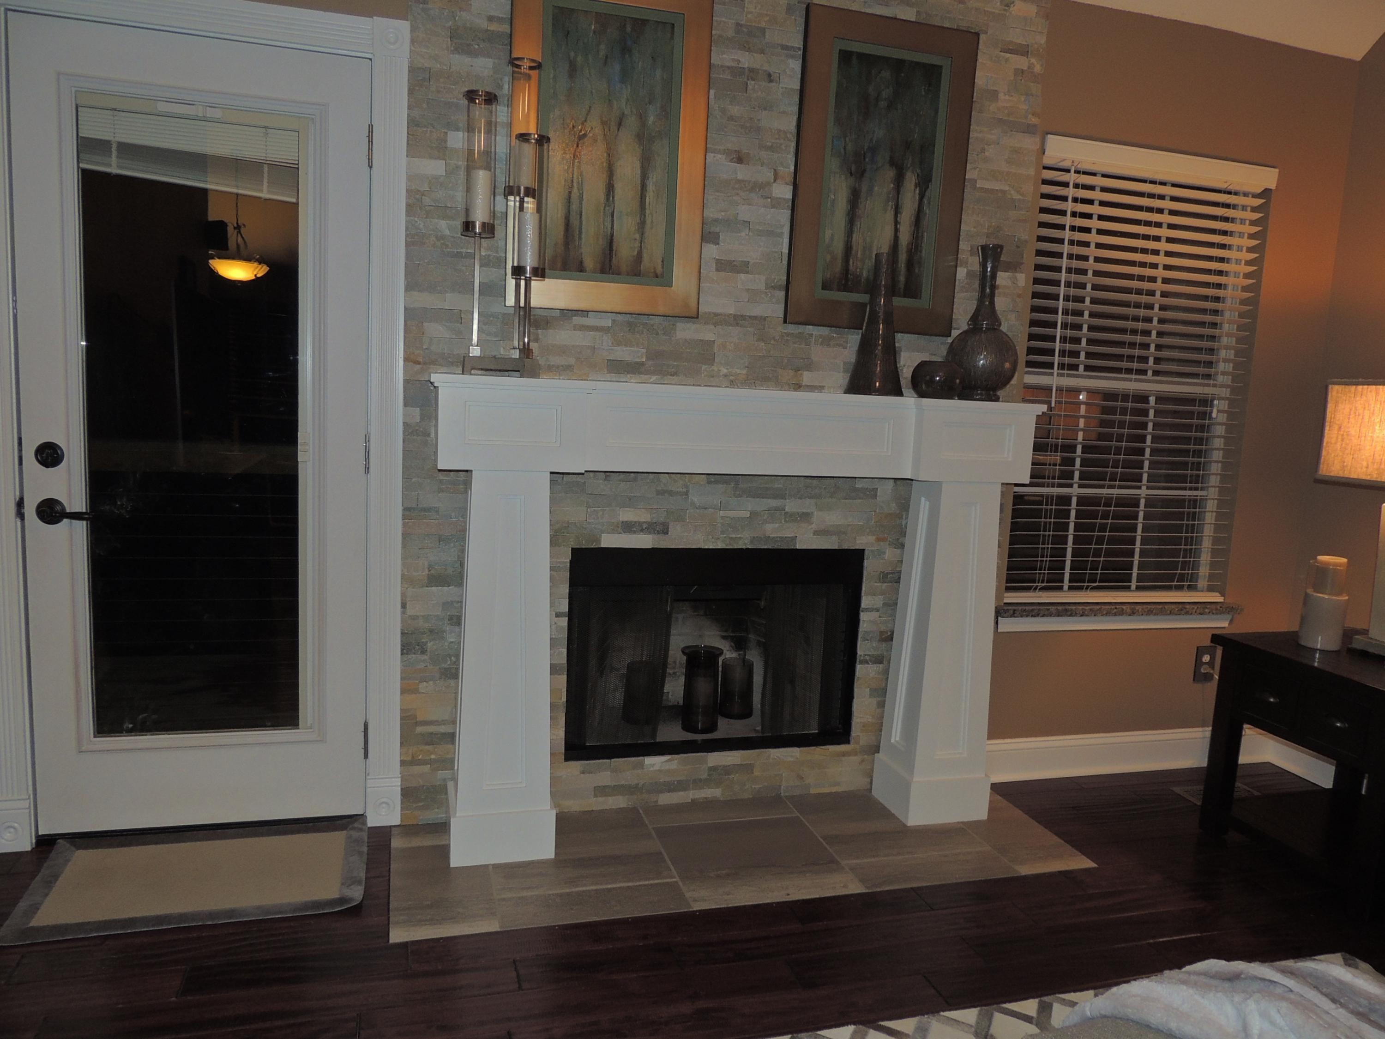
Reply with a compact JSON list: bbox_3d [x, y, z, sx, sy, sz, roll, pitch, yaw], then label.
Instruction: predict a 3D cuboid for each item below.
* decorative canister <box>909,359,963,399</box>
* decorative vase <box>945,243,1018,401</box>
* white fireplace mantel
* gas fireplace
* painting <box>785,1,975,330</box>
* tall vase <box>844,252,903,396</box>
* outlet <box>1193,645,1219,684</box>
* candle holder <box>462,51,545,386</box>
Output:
[{"bbox_3d":[0.692,-0.392,2.718,0.147,0.109,0.147,1,7,-16],"label":"decorative canister"},{"bbox_3d":[0.873,-0.578,2.847,0.205,0.463,0.205,1,7,-16],"label":"decorative vase"},{"bbox_3d":[0.130,0.264,2.714,1.699,1.246,0.275,1,7,-16],"label":"white fireplace mantel"},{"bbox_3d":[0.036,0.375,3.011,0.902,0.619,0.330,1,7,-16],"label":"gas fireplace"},{"bbox_3d":[0.551,-0.990,2.793,0.532,0.869,0.030,1,7,-16],"label":"painting"},{"bbox_3d":[0.525,-0.546,2.712,0.160,0.399,0.160,1,7,-16],"label":"tall vase"},{"bbox_3d":[1.817,0.515,3.392,0.088,0.130,0.013,1,7,-16],"label":"outlet"},{"bbox_3d":[-0.469,-0.751,2.384,0.206,0.790,0.177,1,7,-16],"label":"candle holder"}]

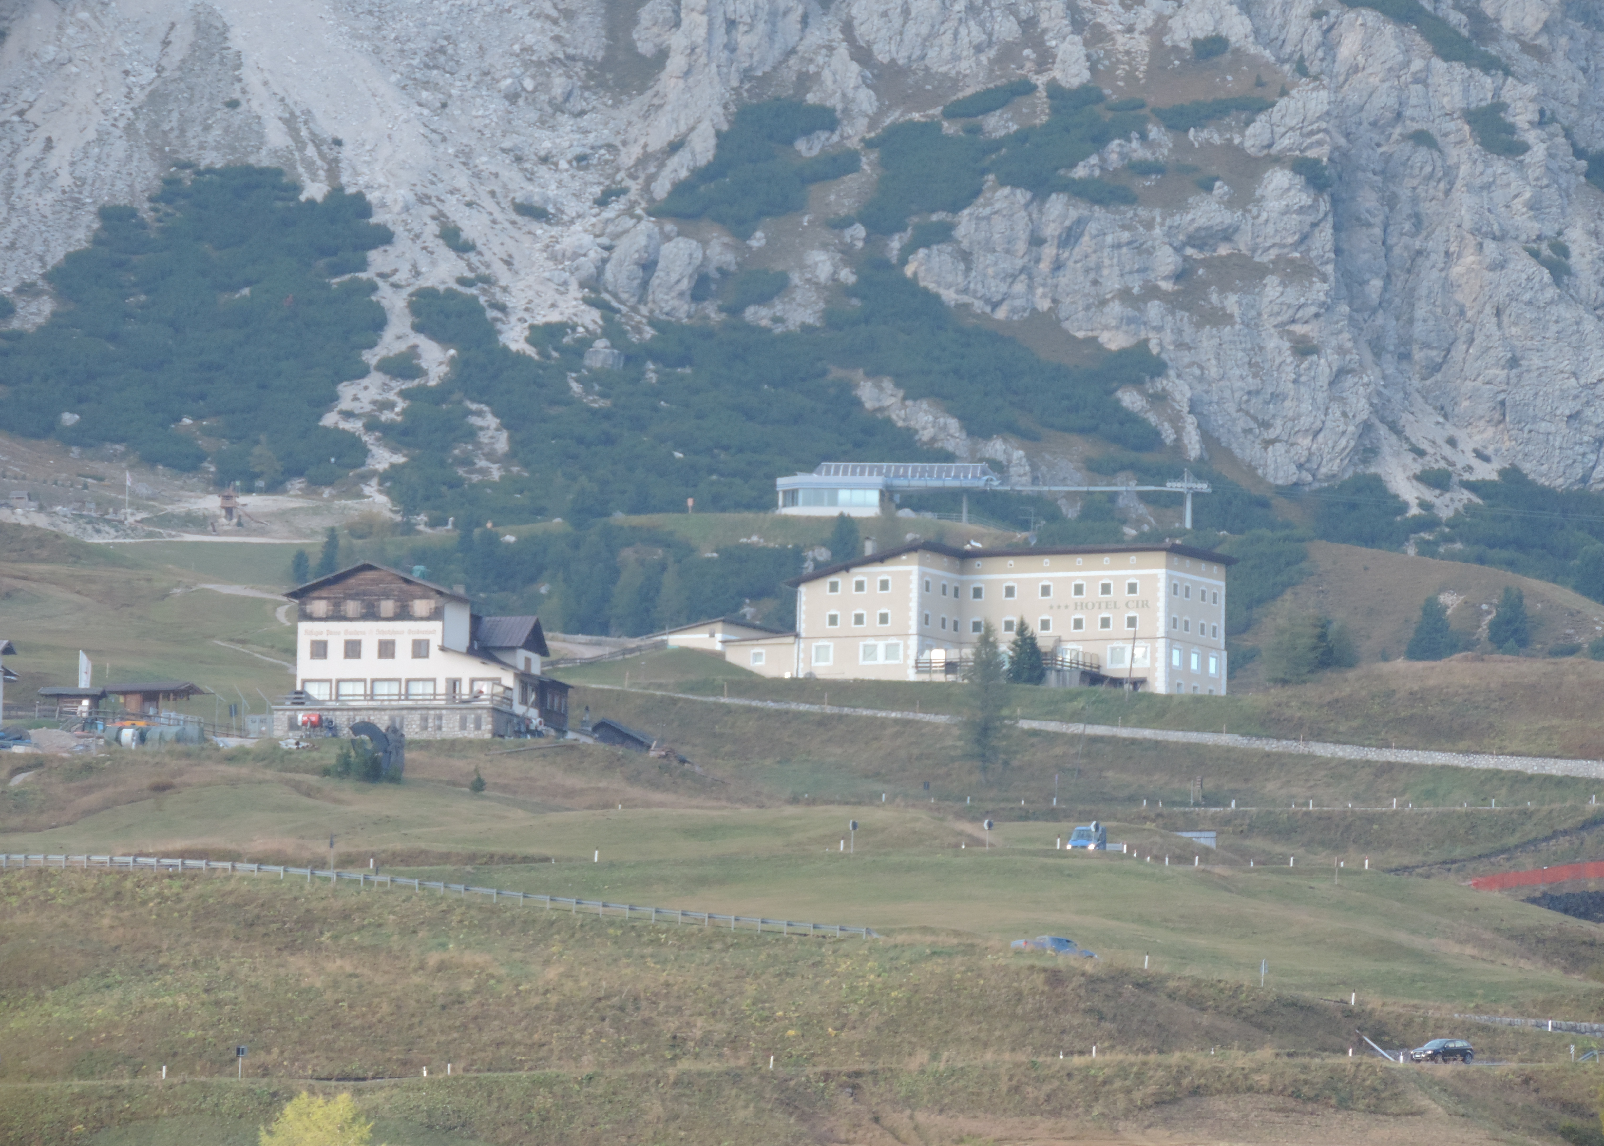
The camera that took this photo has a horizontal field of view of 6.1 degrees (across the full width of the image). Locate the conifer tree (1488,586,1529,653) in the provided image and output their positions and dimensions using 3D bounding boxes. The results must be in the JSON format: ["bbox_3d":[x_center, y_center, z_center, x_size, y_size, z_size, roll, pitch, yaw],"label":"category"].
[{"bbox_3d":[66.173,4.341,1410.000,3.983,6.259,3.983,1,-5,0],"label":"conifer tree"}]

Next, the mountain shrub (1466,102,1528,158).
[{"bbox_3d":[90.517,-57.572,1960.000,8.318,6.803,6.654,1,-5,0],"label":"mountain shrub"}]

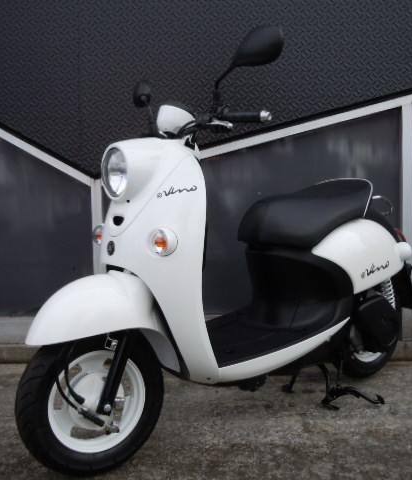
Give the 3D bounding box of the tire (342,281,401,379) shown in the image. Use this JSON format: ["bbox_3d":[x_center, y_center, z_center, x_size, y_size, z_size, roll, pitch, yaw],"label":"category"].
[{"bbox_3d":[0.613,0.326,2.358,0.415,0.415,0.095,-3,4,-38],"label":"tire"}]

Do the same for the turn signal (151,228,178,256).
[{"bbox_3d":[-0.107,0.006,1.579,0.074,0.074,0.055,3,5,44],"label":"turn signal"}]

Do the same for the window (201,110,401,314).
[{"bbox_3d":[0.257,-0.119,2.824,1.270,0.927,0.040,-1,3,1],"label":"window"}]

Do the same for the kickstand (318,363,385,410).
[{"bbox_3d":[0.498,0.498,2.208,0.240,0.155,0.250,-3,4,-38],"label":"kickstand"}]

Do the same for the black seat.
[{"bbox_3d":[0.327,-0.096,2.114,0.550,0.230,0.260,-3,4,-38],"label":"black seat"}]

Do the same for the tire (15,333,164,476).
[{"bbox_3d":[-0.302,0.428,1.652,0.415,0.415,0.095,-3,2,-32],"label":"tire"}]

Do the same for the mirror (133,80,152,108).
[{"bbox_3d":[-0.217,-0.494,2.070,0.050,0.100,0.130,-2,4,-17],"label":"mirror"}]

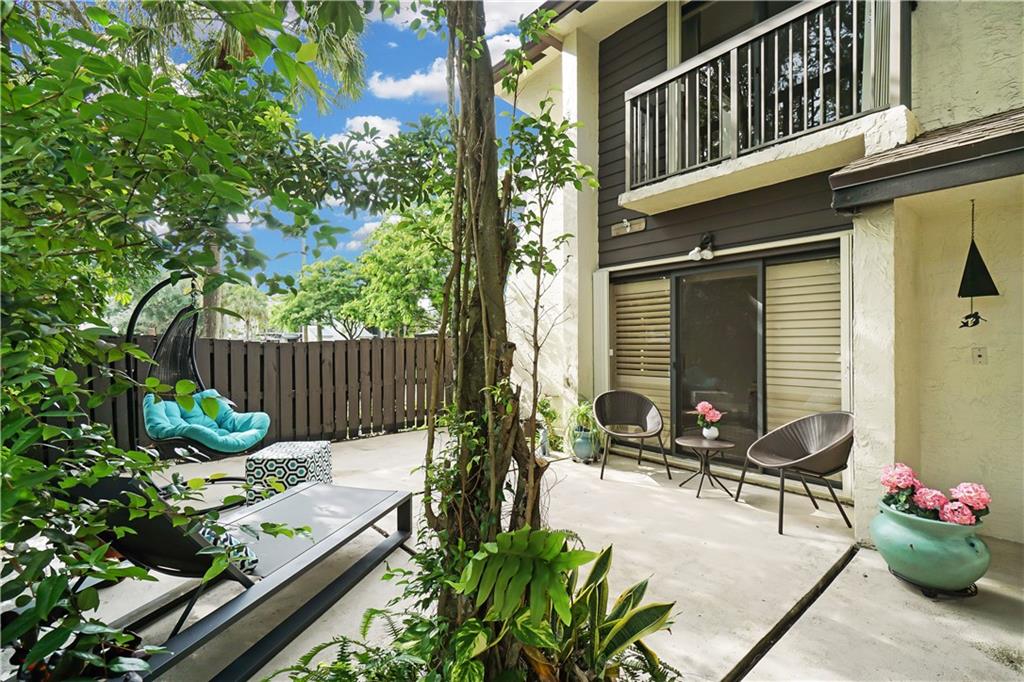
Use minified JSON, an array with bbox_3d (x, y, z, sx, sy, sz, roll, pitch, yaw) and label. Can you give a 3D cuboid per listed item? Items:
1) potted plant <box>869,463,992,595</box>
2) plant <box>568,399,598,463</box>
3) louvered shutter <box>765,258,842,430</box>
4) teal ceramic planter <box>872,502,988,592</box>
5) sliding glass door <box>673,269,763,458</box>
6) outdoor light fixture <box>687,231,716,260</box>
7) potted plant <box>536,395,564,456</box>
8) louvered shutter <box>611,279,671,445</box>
[{"bbox_3d":[2.342,1.037,2.403,0.500,0.620,0.500,0,0,-42],"label":"potted plant"},{"bbox_3d":[0.830,1.020,4.952,0.360,0.710,0.360,0,0,0],"label":"plant"},{"bbox_3d":[2.653,0.251,3.911,0.060,1.960,0.630,0,0,-42],"label":"louvered shutter"},{"bbox_3d":[2.342,1.134,2.402,0.485,0.370,0.485,0,0,-42],"label":"teal ceramic planter"},{"bbox_3d":[2.107,0.239,4.442,0.070,2.020,0.920,0,0,-42],"label":"sliding glass door"},{"bbox_3d":[1.945,-0.970,4.377,0.230,0.270,0.260,0,0,-42],"label":"outdoor light fixture"},{"bbox_3d":[0.460,1.013,5.202,0.360,0.720,0.360,0,0,-42],"label":"potted plant"},{"bbox_3d":[1.541,0.268,5.144,0.060,1.970,0.790,0,0,-42],"label":"louvered shutter"}]

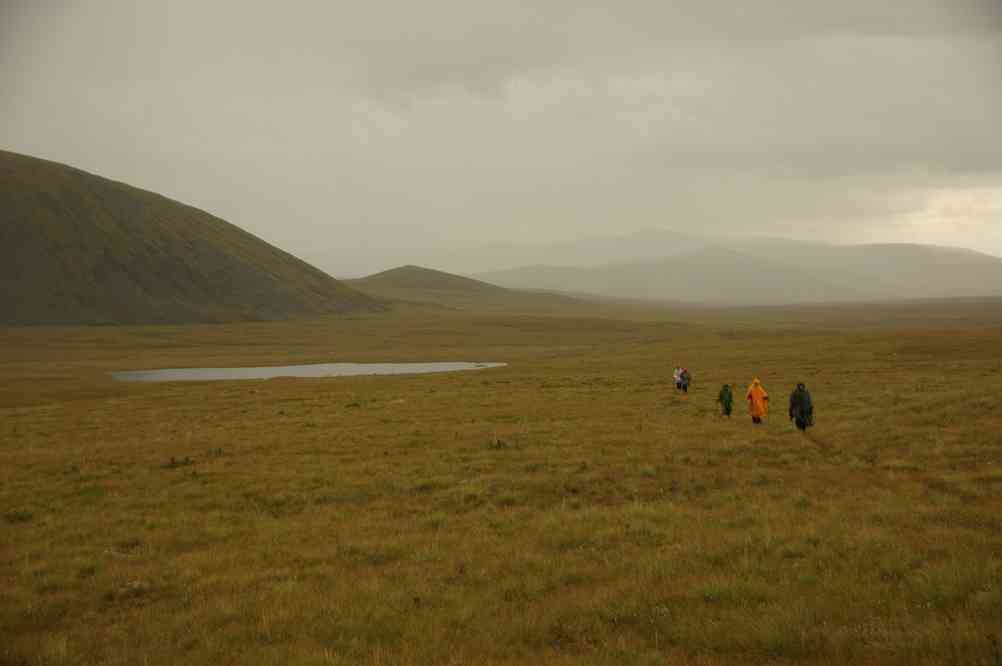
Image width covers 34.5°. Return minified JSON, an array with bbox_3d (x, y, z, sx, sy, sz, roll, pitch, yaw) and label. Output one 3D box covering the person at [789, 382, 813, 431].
[{"bbox_3d":[10.720,2.690,57.500,0.830,1.760,0.580,0,1,3],"label":"person"}]

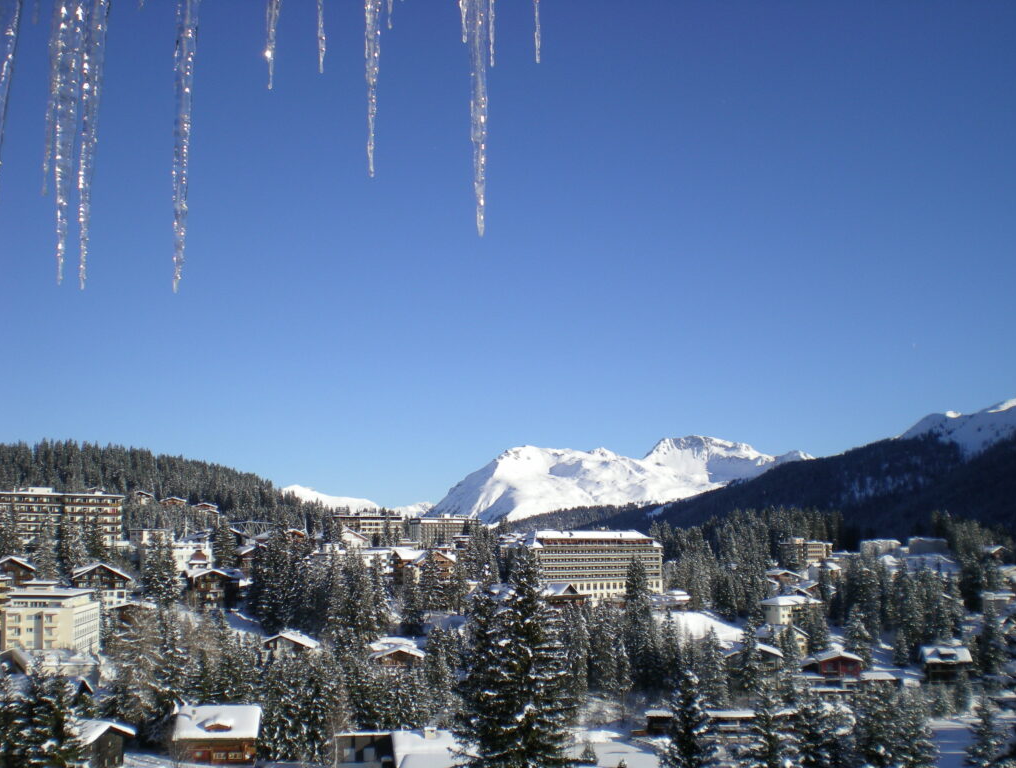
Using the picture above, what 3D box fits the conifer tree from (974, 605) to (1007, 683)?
[{"bbox_3d":[124.910,67.130,291.000,7.880,19.730,7.880,-1,-9,0],"label":"conifer tree"}]

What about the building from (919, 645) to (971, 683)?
[{"bbox_3d":[114.140,73.000,293.000,11.500,9.500,9.500,-2,-8,7],"label":"building"}]

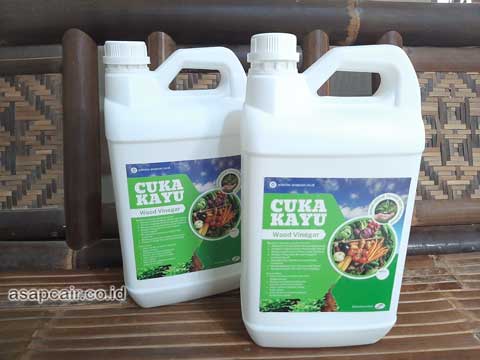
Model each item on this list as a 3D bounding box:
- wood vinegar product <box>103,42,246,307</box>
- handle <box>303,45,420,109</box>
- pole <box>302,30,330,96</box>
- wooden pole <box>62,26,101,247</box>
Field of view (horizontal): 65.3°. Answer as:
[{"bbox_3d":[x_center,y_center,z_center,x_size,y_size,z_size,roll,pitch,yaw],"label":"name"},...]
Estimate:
[{"bbox_3d":[-0.070,-0.009,0.501,0.188,0.334,0.110,-6,20,-17],"label":"wood vinegar product"},{"bbox_3d":[0.121,-0.102,0.377,0.119,0.062,0.042,0,19,0],"label":"handle"},{"bbox_3d":[0.139,-0.080,0.645,0.042,0.343,0.042,-1,-4,0],"label":"pole"},{"bbox_3d":[-0.260,-0.067,0.616,0.057,0.345,0.057,-3,-4,0],"label":"wooden pole"}]

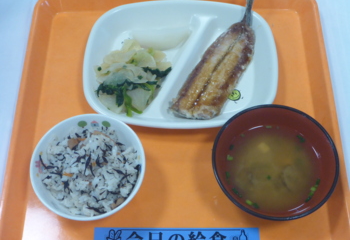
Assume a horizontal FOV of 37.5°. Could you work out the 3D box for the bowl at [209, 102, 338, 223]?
[{"bbox_3d":[0.091,0.051,0.495,0.114,0.066,0.114,0,62,0],"label":"bowl"}]

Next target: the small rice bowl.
[{"bbox_3d":[-0.080,0.054,0.500,0.106,0.054,0.106,0,62,0],"label":"small rice bowl"}]

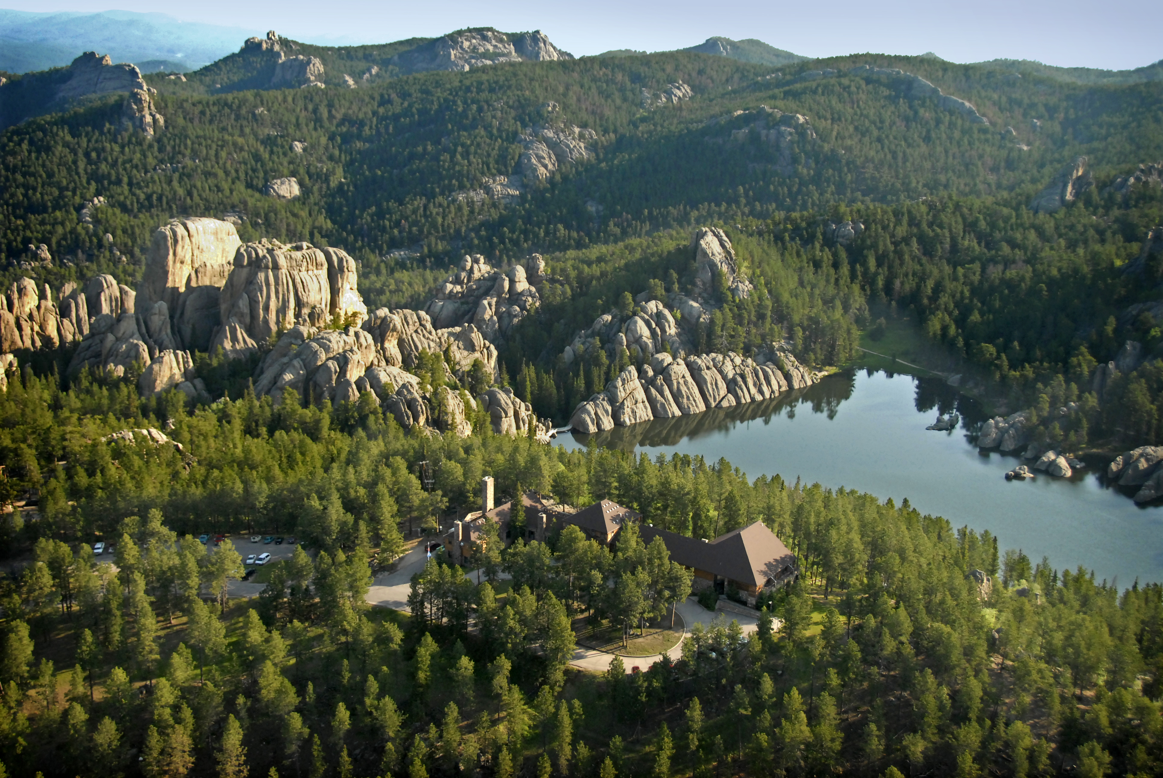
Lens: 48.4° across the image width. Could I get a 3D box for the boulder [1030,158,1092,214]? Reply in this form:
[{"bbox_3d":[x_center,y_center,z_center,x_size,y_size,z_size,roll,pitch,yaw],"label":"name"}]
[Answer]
[{"bbox_3d":[373.838,-158.559,1010.182,45.627,44.866,34.220,6,17,19],"label":"boulder"}]

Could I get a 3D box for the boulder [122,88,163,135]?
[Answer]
[{"bbox_3d":[-559.735,-353.307,1650.000,52.288,59.314,44.445,-5,17,-18],"label":"boulder"}]

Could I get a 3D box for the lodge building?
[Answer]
[{"bbox_3d":[10.853,41.953,371.018,101.813,17.325,37.428,7,18,22],"label":"lodge building"}]

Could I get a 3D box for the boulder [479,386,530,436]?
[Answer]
[{"bbox_3d":[-34.600,10.235,583.060,22.013,21.969,18.711,-1,16,-3],"label":"boulder"}]

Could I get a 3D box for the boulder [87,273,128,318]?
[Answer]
[{"bbox_3d":[-262.639,-50.538,715.265,21.694,25.695,18.440,-6,17,-20],"label":"boulder"}]

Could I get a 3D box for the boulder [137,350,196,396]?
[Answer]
[{"bbox_3d":[-210.007,-7.653,655.248,27.381,24.013,21.905,-5,17,-18],"label":"boulder"}]

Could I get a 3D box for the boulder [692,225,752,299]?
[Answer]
[{"bbox_3d":[80.341,-71.500,738.000,32.344,40.580,24.258,2,16,6],"label":"boulder"}]

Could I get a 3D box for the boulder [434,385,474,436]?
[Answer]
[{"bbox_3d":[-57.045,9.873,574.000,17.029,22.290,16.177,-2,16,-6],"label":"boulder"}]

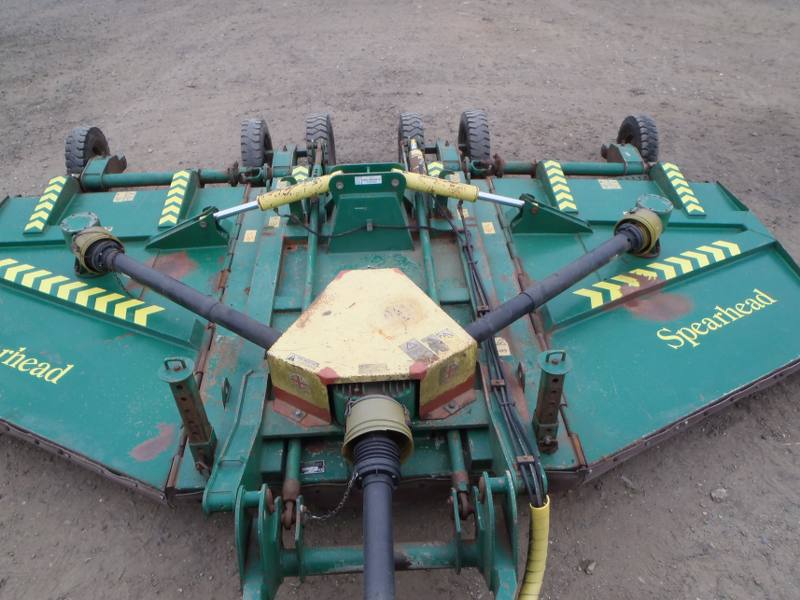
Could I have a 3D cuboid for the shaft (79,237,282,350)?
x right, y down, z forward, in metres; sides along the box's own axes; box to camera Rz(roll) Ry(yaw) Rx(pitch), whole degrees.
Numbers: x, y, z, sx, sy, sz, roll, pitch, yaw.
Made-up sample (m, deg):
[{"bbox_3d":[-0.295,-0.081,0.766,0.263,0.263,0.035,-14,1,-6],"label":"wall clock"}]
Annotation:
[{"bbox_3d":[-0.995,-0.027,2.956,1.383,0.220,0.220,23,44,27],"label":"shaft"}]

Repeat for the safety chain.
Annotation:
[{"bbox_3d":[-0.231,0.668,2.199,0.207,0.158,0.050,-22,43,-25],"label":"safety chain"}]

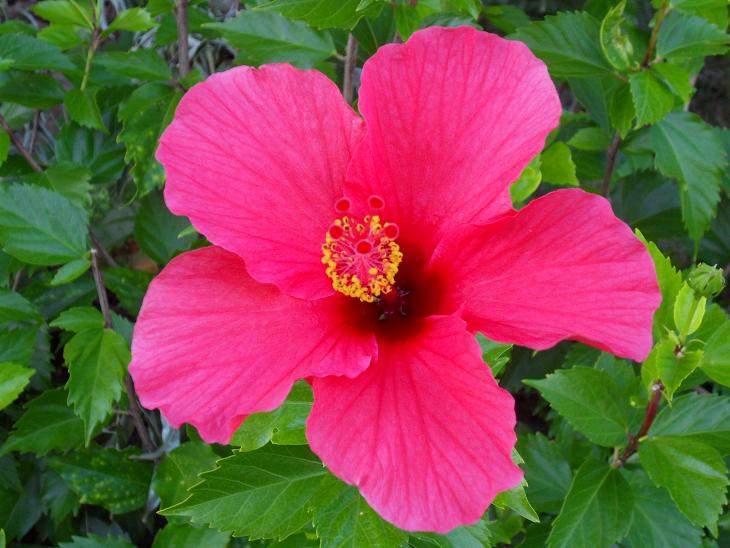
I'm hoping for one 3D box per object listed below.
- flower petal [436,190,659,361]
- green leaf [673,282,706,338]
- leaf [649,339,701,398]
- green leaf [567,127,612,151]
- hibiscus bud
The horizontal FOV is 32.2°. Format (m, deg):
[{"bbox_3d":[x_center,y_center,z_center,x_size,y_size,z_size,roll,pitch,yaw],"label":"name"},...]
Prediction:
[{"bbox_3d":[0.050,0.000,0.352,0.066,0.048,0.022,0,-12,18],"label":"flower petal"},{"bbox_3d":[0.101,0.011,0.392,0.011,0.018,0.007,9,0,1],"label":"green leaf"},{"bbox_3d":[0.092,0.028,0.375,0.016,0.009,0.019,6,64,3],"label":"leaf"},{"bbox_3d":[0.083,-0.050,0.470,0.017,0.009,0.010,0,60,0],"label":"green leaf"},{"bbox_3d":[0.107,0.002,0.395,0.011,0.011,0.011,20,24,9],"label":"hibiscus bud"}]

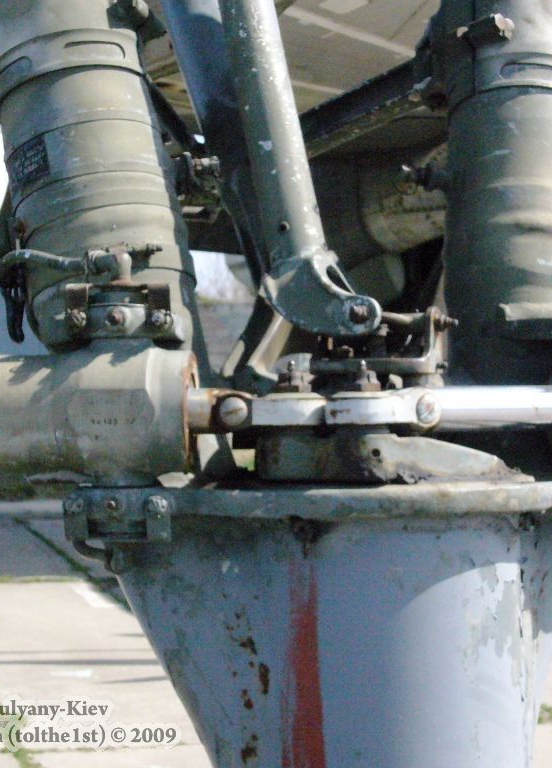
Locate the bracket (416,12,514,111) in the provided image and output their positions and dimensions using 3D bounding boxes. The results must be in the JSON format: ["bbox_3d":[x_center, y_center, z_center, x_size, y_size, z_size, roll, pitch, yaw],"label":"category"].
[{"bbox_3d":[0.262,-0.447,2.580,0.110,0.105,0.085,-8,-16,30],"label":"bracket"}]

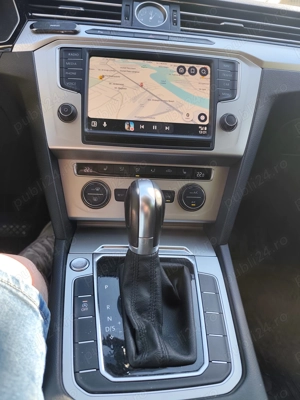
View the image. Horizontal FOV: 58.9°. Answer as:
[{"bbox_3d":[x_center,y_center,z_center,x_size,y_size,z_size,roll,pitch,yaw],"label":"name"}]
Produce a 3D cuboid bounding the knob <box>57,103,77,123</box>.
[{"bbox_3d":[-0.114,-0.120,0.364,0.025,0.025,0.016,2,-2,-5],"label":"knob"}]

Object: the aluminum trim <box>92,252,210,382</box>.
[{"bbox_3d":[-0.002,0.130,0.321,0.138,0.012,0.150,2,43,-5],"label":"aluminum trim"}]

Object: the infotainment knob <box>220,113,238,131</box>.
[{"bbox_3d":[0.115,-0.112,0.382,0.025,0.025,0.016,2,-2,-5],"label":"infotainment knob"}]

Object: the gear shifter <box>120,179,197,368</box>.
[{"bbox_3d":[0.014,0.069,0.285,0.090,0.161,0.130,2,33,-5],"label":"gear shifter"}]

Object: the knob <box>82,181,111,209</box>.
[{"bbox_3d":[-0.078,-0.008,0.384,0.042,0.042,0.014,2,-2,-5],"label":"knob"}]

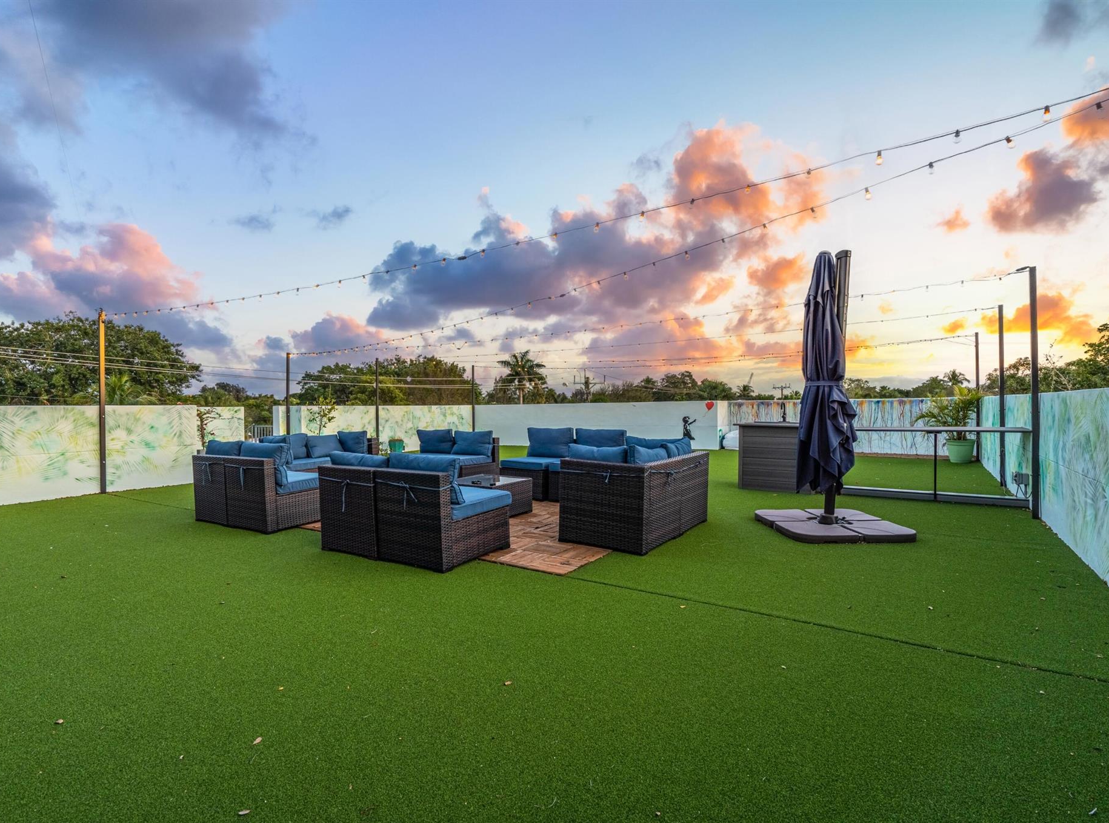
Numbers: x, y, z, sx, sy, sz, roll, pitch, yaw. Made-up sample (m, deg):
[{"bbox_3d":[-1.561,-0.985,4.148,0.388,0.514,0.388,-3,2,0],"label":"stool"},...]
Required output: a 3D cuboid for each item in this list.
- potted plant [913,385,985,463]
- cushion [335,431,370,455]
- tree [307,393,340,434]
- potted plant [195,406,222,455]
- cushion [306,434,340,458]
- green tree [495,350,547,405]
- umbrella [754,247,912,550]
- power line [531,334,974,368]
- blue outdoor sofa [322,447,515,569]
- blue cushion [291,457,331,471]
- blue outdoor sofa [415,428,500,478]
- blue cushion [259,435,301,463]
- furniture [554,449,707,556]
[{"bbox_3d":[7.031,0.198,9.800,1.171,1.374,1.086,-1,0,33],"label":"potted plant"},{"bbox_3d":[-3.018,0.434,8.160,0.575,0.383,0.181,-1,0,28],"label":"cushion"},{"bbox_3d":[-4.536,0.360,10.759,0.554,1.406,0.554,-1,0,33],"label":"tree"},{"bbox_3d":[-5.950,0.498,9.389,0.561,1.183,0.561,-1,1,0],"label":"potted plant"},{"bbox_3d":[-3.275,0.476,7.859,0.153,0.367,0.571,-17,-8,30],"label":"cushion"},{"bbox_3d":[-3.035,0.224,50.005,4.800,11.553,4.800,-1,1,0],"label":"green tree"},{"bbox_3d":[2.384,-0.225,4.828,0.969,2.530,0.969,-1,1,0],"label":"umbrella"},{"bbox_3d":[2.911,-1.189,12.294,10.437,0.319,0.096,-1,0,33],"label":"power line"},{"bbox_3d":[-1.106,0.701,4.357,1.294,0.770,0.797,0,1,31],"label":"blue outdoor sofa"},{"bbox_3d":[-3.455,0.685,7.483,0.596,0.117,0.618,-1,0,33],"label":"blue cushion"},{"bbox_3d":[-1.479,0.629,7.495,1.225,0.788,0.767,-1,0,33],"label":"blue outdoor sofa"},{"bbox_3d":[-3.507,0.481,6.783,0.571,0.377,0.153,0,13,31],"label":"blue cushion"},{"bbox_3d":[0.717,0.704,4.705,0.735,0.644,1.374,-1,0,33],"label":"furniture"}]

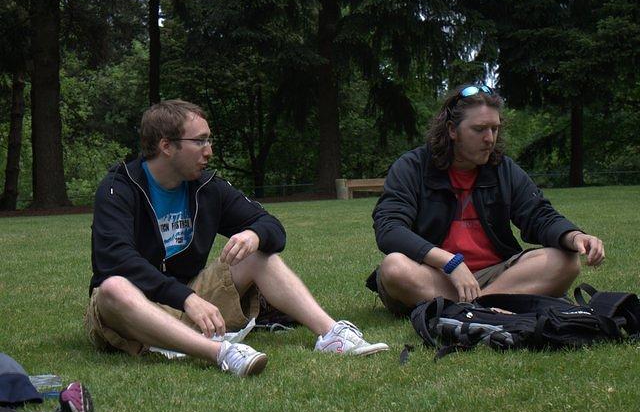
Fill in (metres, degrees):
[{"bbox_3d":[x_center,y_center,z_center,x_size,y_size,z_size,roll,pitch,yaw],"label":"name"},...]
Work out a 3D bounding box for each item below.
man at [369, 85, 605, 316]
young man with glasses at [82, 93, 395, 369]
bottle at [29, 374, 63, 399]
[{"bbox_3d":[0.550,-0.007,4.240,0.760,0.820,0.640,-1,4,-20],"label":"man"},{"bbox_3d":[-0.325,0.070,3.860,0.680,0.820,0.890,-3,5,-40],"label":"young man with glasses"},{"bbox_3d":[-0.810,0.505,3.400,0.210,0.070,0.070,0,3,0],"label":"bottle"}]

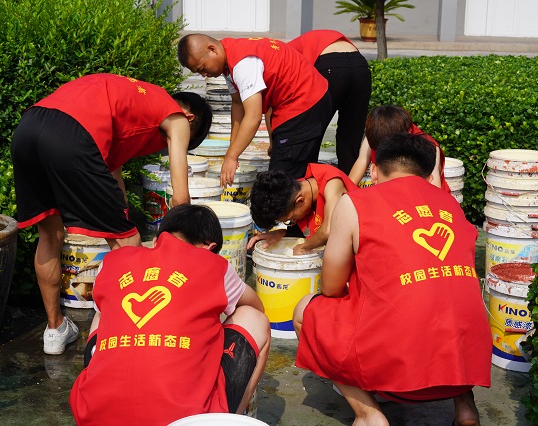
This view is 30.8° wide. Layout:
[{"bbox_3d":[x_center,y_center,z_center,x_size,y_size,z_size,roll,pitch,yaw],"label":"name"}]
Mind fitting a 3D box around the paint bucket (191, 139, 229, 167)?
[{"bbox_3d":[-0.409,-0.279,6.837,0.310,0.375,0.310,-1,13,-3],"label":"paint bucket"}]

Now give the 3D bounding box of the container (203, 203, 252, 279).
[{"bbox_3d":[-0.240,0.164,4.974,0.319,0.374,0.319,0,14,0],"label":"container"}]

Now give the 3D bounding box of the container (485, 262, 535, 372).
[{"bbox_3d":[1.019,0.407,3.926,0.310,0.375,0.310,4,14,15],"label":"container"}]

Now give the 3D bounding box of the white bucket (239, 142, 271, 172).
[{"bbox_3d":[-0.085,-0.262,6.769,0.310,0.375,0.310,0,13,0],"label":"white bucket"}]

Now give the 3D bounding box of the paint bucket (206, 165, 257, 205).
[{"bbox_3d":[-0.221,-0.086,6.015,0.319,0.369,0.319,0,14,0],"label":"paint bucket"}]

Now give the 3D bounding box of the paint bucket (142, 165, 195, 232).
[{"bbox_3d":[-0.618,-0.096,6.059,0.310,0.375,0.310,-1,13,-6],"label":"paint bucket"}]

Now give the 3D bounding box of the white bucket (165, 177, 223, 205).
[{"bbox_3d":[-0.420,0.009,5.611,0.310,0.375,0.310,0,13,0],"label":"white bucket"}]

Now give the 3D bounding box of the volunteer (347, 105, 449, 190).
[{"bbox_3d":[0.704,-0.155,5.242,0.551,0.867,0.765,6,15,23],"label":"volunteer"}]

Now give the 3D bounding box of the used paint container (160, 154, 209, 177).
[{"bbox_3d":[-0.545,-0.165,6.351,0.310,0.375,0.310,-1,13,-5],"label":"used paint container"}]

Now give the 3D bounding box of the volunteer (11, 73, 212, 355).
[{"bbox_3d":[-0.612,-0.043,4.241,0.979,1.122,0.561,-12,18,-41],"label":"volunteer"}]

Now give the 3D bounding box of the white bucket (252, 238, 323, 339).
[{"bbox_3d":[0.097,0.329,4.310,0.319,0.369,0.319,0,14,0],"label":"white bucket"}]

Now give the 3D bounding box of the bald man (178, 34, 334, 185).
[{"bbox_3d":[-0.069,-0.337,5.242,0.830,1.220,0.520,-3,14,-15],"label":"bald man"}]

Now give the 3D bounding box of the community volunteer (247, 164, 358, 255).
[{"bbox_3d":[0.240,0.067,4.740,0.551,0.673,0.816,12,18,40],"label":"community volunteer"}]

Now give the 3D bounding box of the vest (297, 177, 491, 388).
[{"bbox_3d":[0.428,0.212,3.453,0.581,0.694,0.479,-5,14,-19],"label":"vest"}]

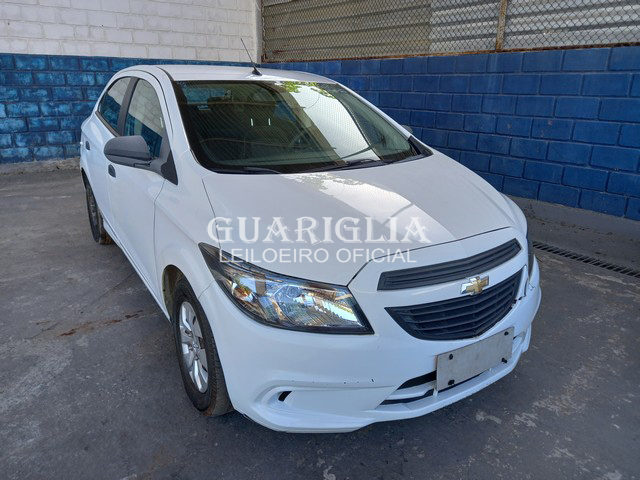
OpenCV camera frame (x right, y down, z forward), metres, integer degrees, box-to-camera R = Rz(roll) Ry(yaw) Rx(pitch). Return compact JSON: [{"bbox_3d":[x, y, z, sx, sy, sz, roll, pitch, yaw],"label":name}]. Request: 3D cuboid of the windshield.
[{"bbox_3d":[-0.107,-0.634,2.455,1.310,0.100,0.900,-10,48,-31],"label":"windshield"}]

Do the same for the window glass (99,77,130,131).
[{"bbox_3d":[-1.343,-0.898,3.030,0.050,0.350,0.900,18,5,-37],"label":"window glass"}]

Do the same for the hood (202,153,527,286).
[{"bbox_3d":[0.293,-0.146,1.979,1.420,0.270,0.760,-11,22,-32],"label":"hood"}]

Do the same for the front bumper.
[{"bbox_3d":[0.419,0.292,1.910,1.640,0.630,0.670,-11,22,-32],"label":"front bumper"}]

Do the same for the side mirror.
[{"bbox_3d":[-0.840,-0.392,2.033,0.215,0.135,0.120,-10,22,-31],"label":"side mirror"}]

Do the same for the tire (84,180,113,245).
[{"bbox_3d":[-1.860,-0.270,3.967,0.190,0.606,0.606,-10,22,-31],"label":"tire"}]

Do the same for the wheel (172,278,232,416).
[{"bbox_3d":[-0.477,0.431,1.970,0.190,0.606,0.606,-11,22,-32],"label":"wheel"}]

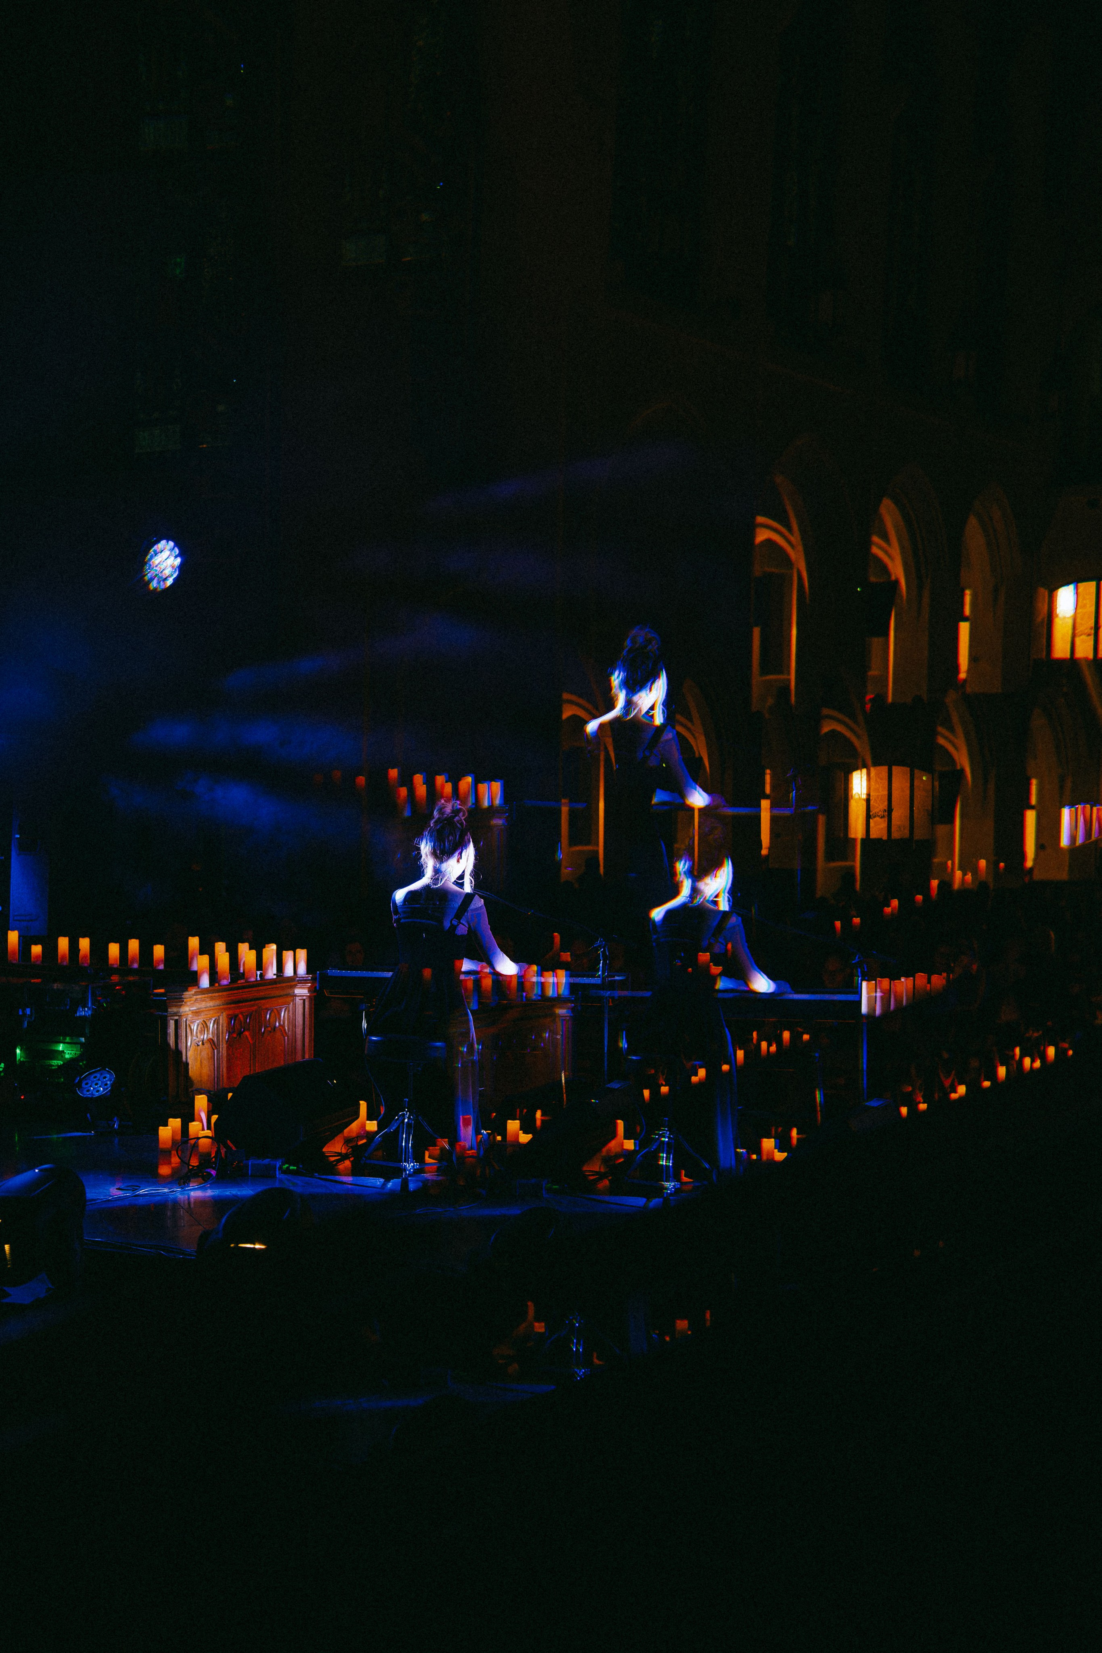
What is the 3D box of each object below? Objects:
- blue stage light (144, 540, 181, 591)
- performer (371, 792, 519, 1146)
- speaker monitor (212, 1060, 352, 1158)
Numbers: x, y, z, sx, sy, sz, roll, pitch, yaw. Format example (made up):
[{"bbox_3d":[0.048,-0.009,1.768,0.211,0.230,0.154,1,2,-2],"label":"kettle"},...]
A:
[{"bbox_3d":[-1.830,-1.230,8.800,0.220,0.280,0.260,24,14,33],"label":"blue stage light"},{"bbox_3d":[-0.425,0.630,7.600,0.500,1.420,0.730,0,0,27],"label":"performer"},{"bbox_3d":[-1.130,1.225,8.100,0.410,0.340,0.570,0,0,23],"label":"speaker monitor"}]

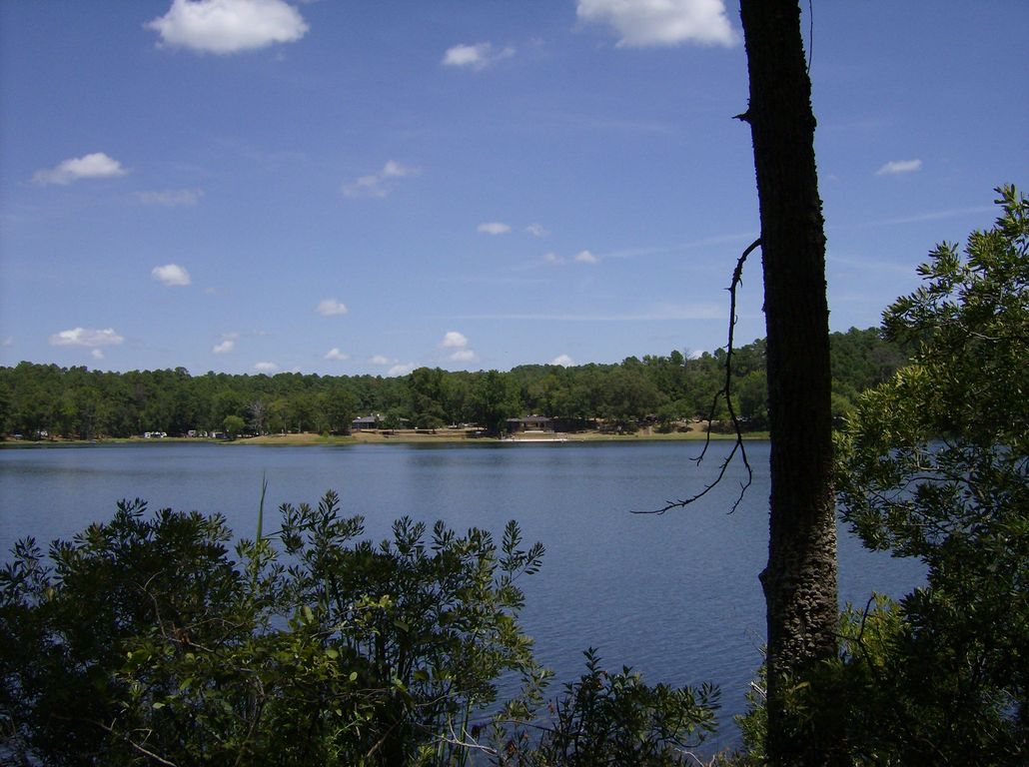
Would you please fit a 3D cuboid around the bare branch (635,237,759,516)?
[{"bbox_3d":[0.927,-0.033,5.400,0.630,1.400,0.450,0,-3,0],"label":"bare branch"}]

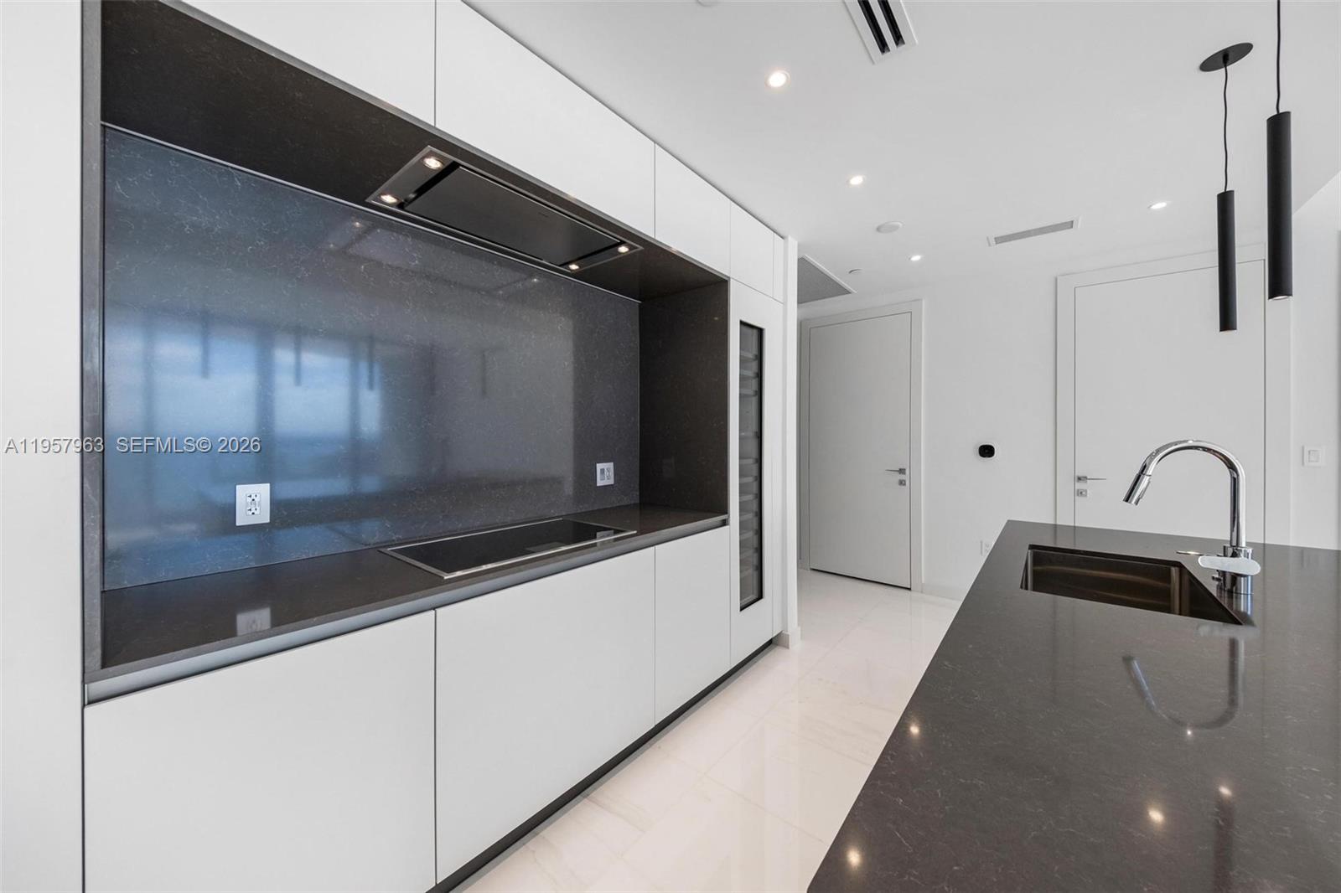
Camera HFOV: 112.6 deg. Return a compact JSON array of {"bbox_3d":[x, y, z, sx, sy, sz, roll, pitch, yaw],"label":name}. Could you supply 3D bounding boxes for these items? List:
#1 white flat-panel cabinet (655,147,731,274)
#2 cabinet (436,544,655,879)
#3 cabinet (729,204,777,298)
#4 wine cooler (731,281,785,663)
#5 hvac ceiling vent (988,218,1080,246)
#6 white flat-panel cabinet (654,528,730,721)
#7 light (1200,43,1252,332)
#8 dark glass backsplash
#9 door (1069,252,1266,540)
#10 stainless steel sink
[{"bbox_3d":[-0.090,-1.140,2.400,0.580,0.423,0.611,0,1,40],"label":"white flat-panel cabinet"},{"bbox_3d":[-0.596,0.843,1.821,0.600,0.782,0.927,0,1,40],"label":"cabinet"},{"bbox_3d":[0.270,-1.150,2.821,0.580,0.418,0.495,0,1,40],"label":"cabinet"},{"bbox_3d":[0.275,0.134,2.843,0.600,2.147,0.535,0,1,40],"label":"wine cooler"},{"bbox_3d":[2.302,-1.360,2.844,0.439,0.025,0.185,0,1,40],"label":"hvac ceiling vent"},{"bbox_3d":[-0.097,0.829,2.407,0.600,0.782,0.612,0,1,40],"label":"white flat-panel cabinet"},{"bbox_3d":[1.905,-0.865,1.531,0.126,0.940,0.126,0,1,40],"label":"light"},{"bbox_3d":[-0.880,-0.263,2.053,0.025,1.288,2.116,0,1,40],"label":"dark glass backsplash"},{"bbox_3d":[3.236,0.073,2.949,0.837,2.392,0.050,0,1,40],"label":"door"},{"bbox_3d":[1.352,0.518,1.379,0.410,0.225,0.678,0,1,40],"label":"stainless steel sink"}]

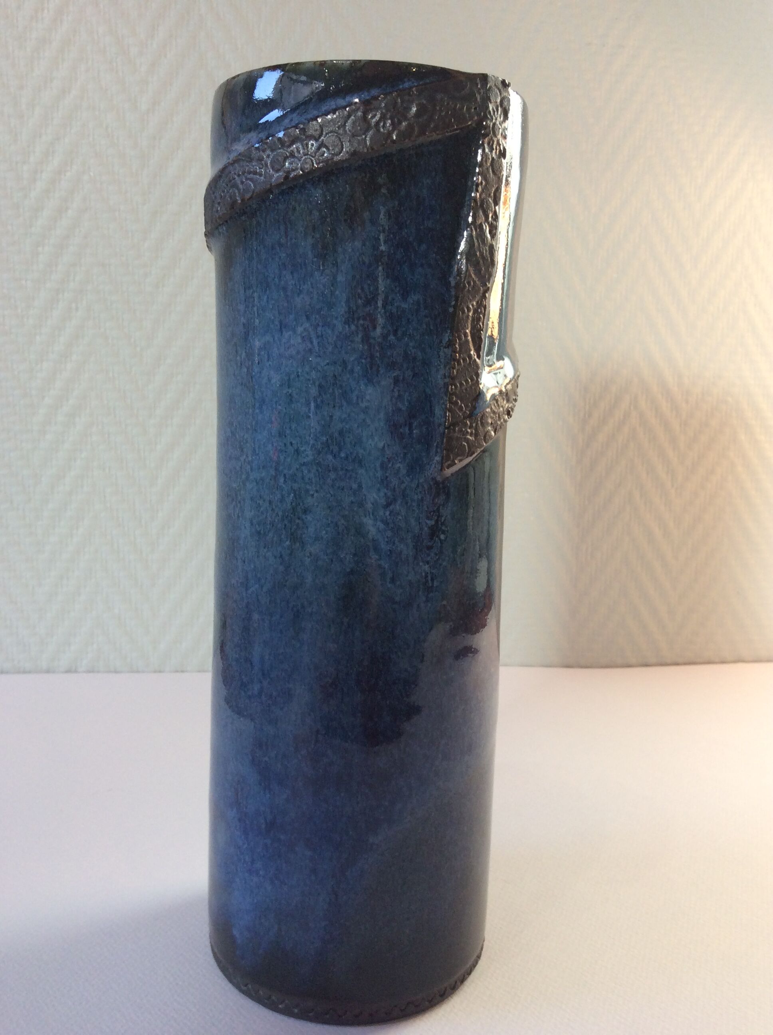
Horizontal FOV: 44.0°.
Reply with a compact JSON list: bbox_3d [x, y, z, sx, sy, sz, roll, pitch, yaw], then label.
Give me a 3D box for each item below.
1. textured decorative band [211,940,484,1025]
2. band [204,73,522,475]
[{"bbox_3d":[-0.012,0.135,0.316,0.088,0.009,0.088,0,7,-2],"label":"textured decorative band"},{"bbox_3d":[-0.007,-0.068,0.289,0.097,0.104,0.093,0,7,-1],"label":"band"}]

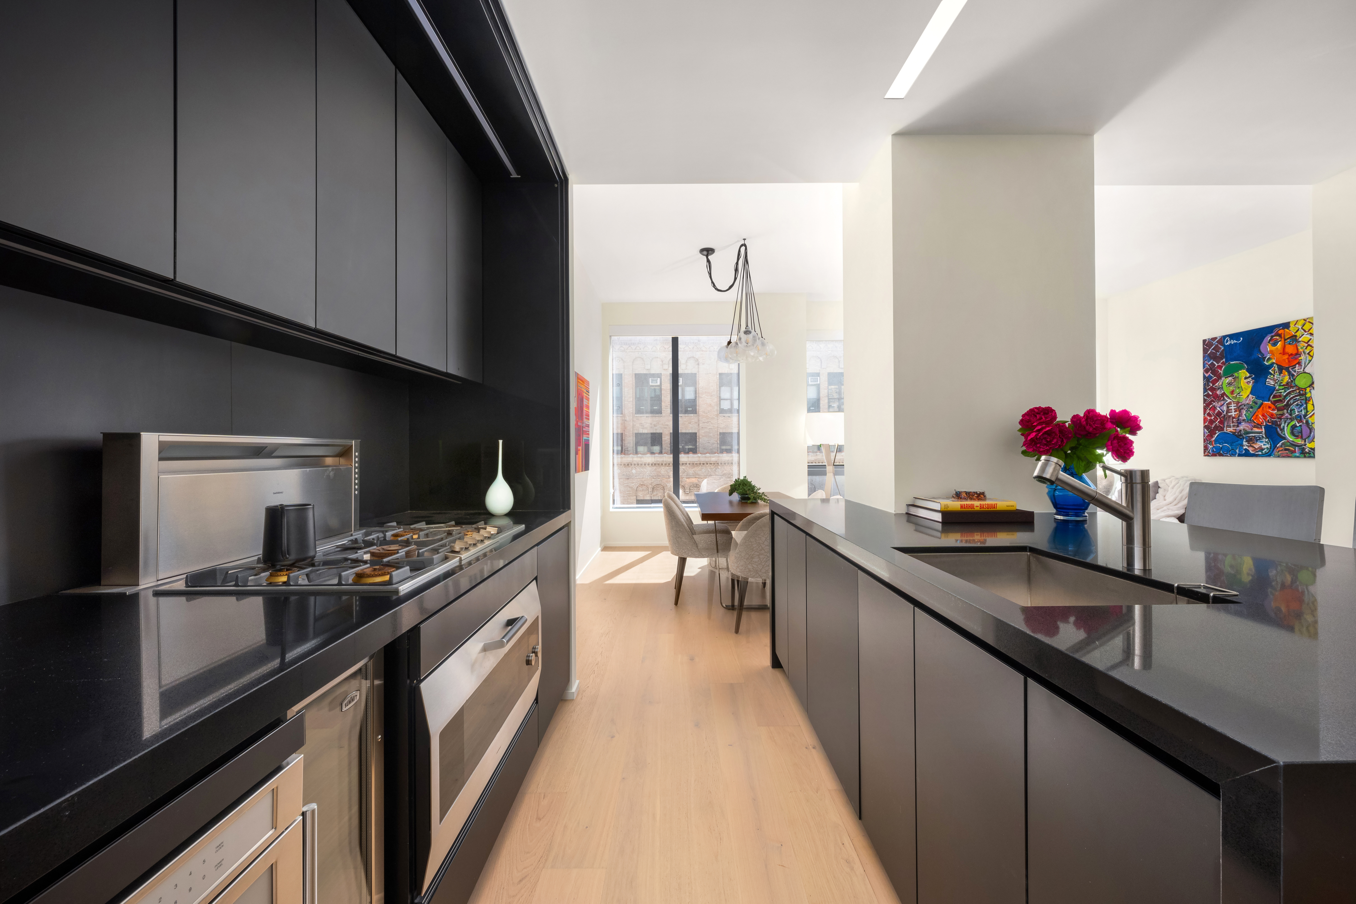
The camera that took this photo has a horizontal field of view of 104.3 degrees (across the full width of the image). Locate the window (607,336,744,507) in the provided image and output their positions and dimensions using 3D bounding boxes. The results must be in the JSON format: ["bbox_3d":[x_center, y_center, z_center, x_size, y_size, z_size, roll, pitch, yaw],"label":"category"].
[{"bbox_3d":[-0.035,-0.385,6.620,1.660,2.200,0.130,0,0,-1],"label":"window"}]

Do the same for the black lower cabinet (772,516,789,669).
[{"bbox_3d":[0.804,0.729,2.697,0.565,0.780,0.380,0,0,0],"label":"black lower cabinet"}]

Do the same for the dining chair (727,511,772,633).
[{"bbox_3d":[0.640,0.762,3.636,0.550,0.850,0.580,0,0,2],"label":"dining chair"}]

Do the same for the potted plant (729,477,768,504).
[{"bbox_3d":[0.617,0.320,4.585,0.340,0.220,0.320,0,0,0],"label":"potted plant"}]

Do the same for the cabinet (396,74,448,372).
[{"bbox_3d":[-1.120,-0.797,1.956,0.355,0.956,0.400,0,0,0],"label":"cabinet"}]

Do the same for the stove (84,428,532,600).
[{"bbox_3d":[-0.894,0.121,1.484,0.700,0.330,0.910,0,0,0],"label":"stove"}]

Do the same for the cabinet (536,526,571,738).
[{"bbox_3d":[-0.839,0.729,2.245,0.643,0.760,0.600,0,0,0],"label":"cabinet"}]

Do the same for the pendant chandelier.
[{"bbox_3d":[0.532,-1.325,4.660,0.650,1.080,0.600,0,0,0],"label":"pendant chandelier"}]

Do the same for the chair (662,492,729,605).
[{"bbox_3d":[0.166,0.763,4.313,0.580,0.850,0.550,0,0,0],"label":"chair"}]

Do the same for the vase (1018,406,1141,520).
[{"bbox_3d":[1.537,0.040,2.030,0.460,0.434,0.360,0,0,0],"label":"vase"}]

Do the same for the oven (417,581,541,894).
[{"bbox_3d":[-0.768,0.677,1.493,0.575,0.428,0.890,0,0,0],"label":"oven"}]

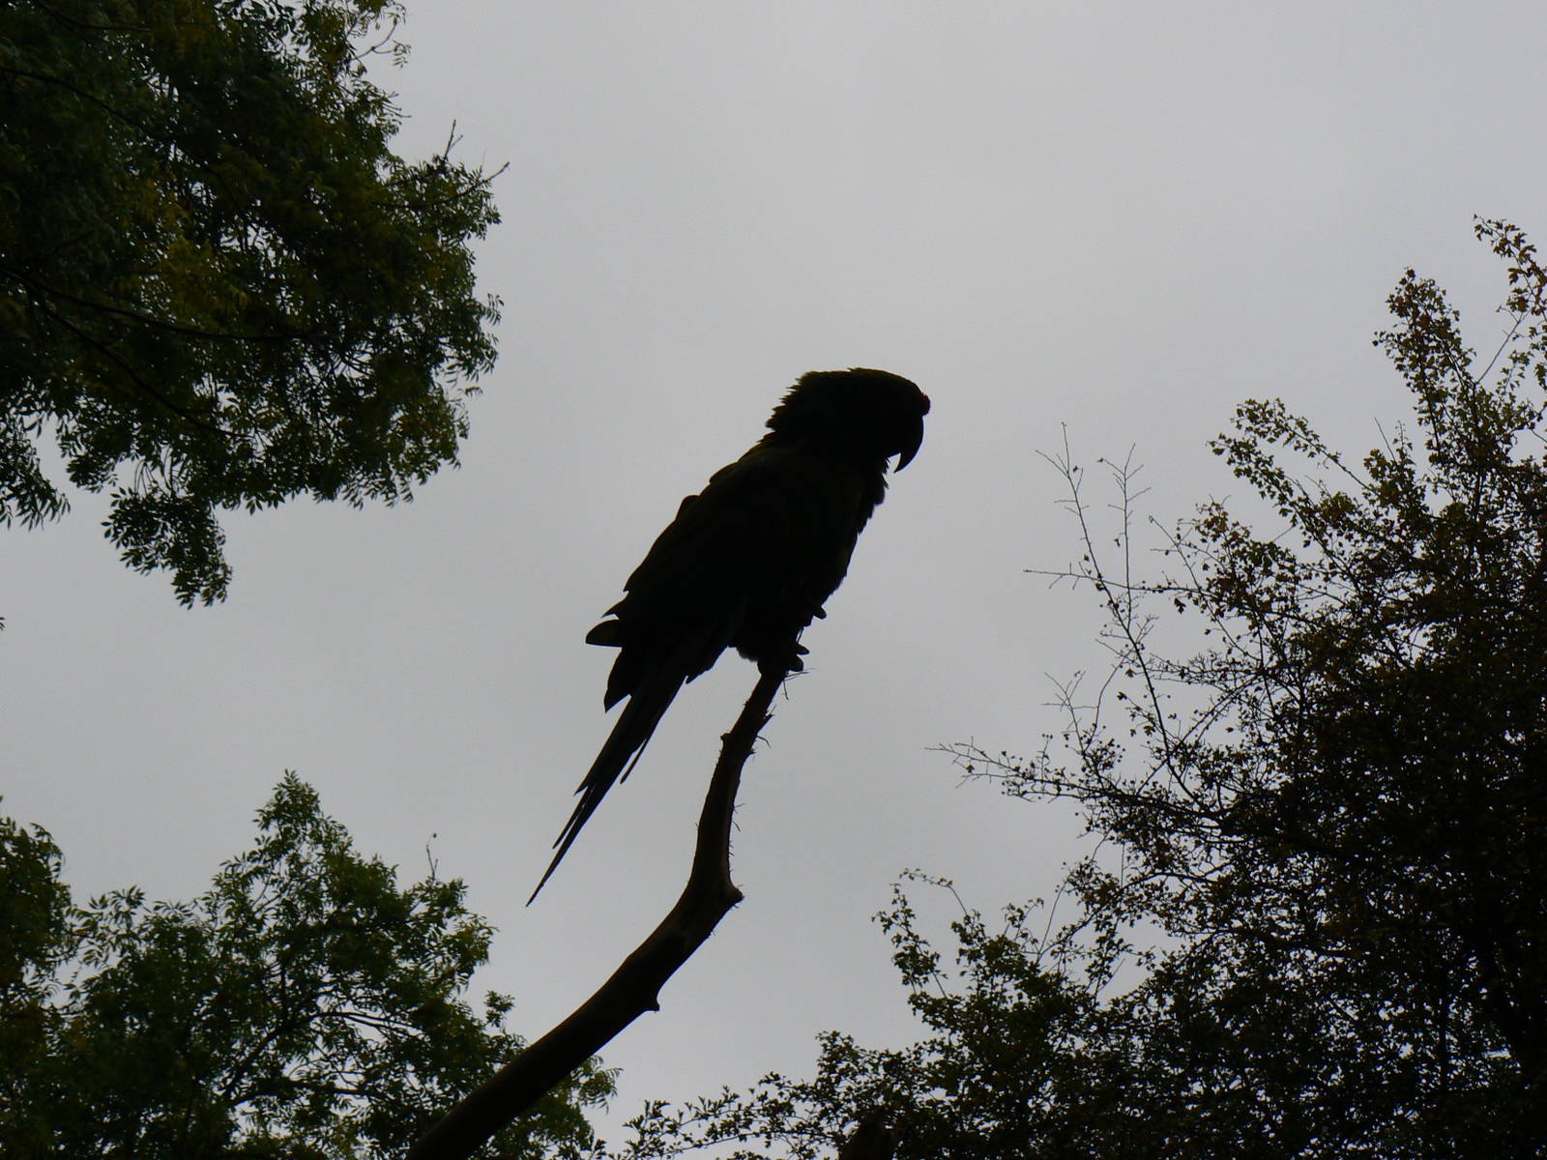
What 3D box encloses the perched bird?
[{"bbox_3d":[-0.038,0.046,3.420,0.390,0.555,0.170,0,-22,0],"label":"perched bird"}]

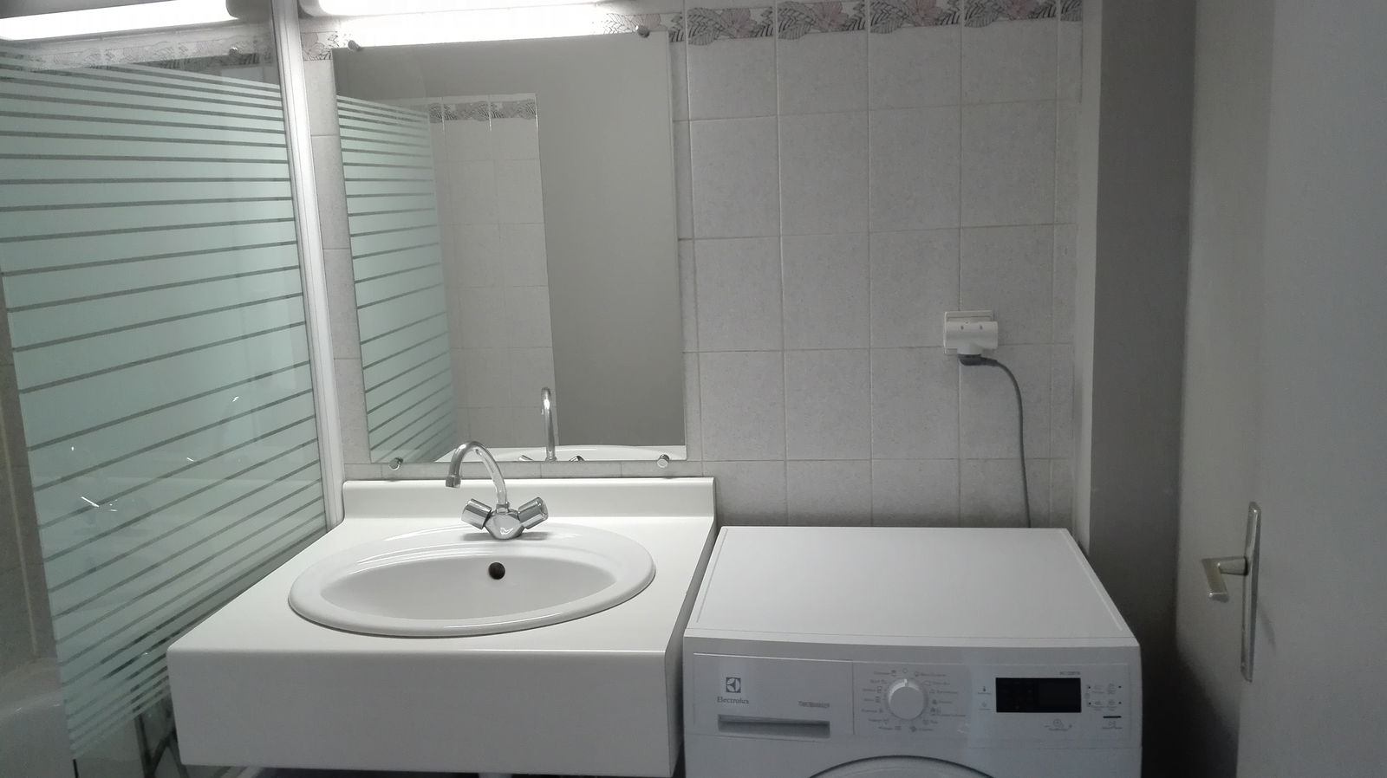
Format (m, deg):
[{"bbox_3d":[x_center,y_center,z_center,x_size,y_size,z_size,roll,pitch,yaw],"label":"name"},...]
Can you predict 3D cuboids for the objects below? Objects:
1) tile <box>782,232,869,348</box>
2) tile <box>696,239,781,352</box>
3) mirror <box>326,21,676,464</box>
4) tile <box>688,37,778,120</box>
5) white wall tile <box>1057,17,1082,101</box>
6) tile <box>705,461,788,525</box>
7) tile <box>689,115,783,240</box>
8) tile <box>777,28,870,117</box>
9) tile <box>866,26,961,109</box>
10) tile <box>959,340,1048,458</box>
[{"bbox_3d":[0.230,-0.167,1.721,0.150,0.200,0.010,-1,11,8],"label":"tile"},{"bbox_3d":[0.080,-0.166,1.741,0.149,0.197,0.010,-1,10,8],"label":"tile"},{"bbox_3d":[-0.326,-0.235,1.784,0.605,0.753,0.014,-1,10,8],"label":"mirror"},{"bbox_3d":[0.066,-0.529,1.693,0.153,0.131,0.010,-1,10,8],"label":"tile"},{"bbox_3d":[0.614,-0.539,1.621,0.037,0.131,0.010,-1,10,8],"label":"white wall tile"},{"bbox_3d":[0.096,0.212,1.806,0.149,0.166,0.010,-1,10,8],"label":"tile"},{"bbox_3d":[0.072,-0.361,1.704,0.150,0.200,0.010,-1,11,8],"label":"tile"},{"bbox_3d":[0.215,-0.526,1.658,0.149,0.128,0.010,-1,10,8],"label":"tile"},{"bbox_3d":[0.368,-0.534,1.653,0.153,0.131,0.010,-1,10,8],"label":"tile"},{"bbox_3d":[0.538,0.024,1.717,0.150,0.200,0.010,-1,11,8],"label":"tile"}]

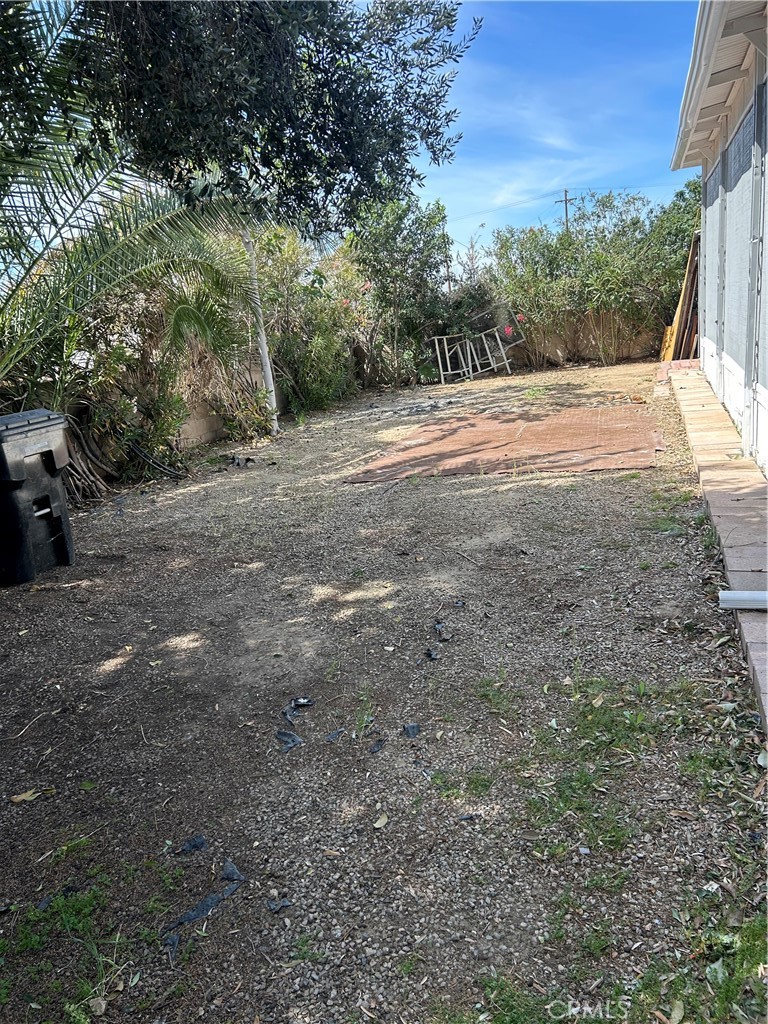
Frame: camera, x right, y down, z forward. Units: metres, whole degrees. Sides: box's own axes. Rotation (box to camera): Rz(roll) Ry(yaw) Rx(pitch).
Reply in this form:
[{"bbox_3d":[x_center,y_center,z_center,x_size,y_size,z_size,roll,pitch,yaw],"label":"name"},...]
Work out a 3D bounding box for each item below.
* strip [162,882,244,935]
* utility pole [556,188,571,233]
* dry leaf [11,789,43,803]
[{"bbox_3d":[-0.468,1.032,2.003,0.045,0.025,0.246,7,19,38],"label":"strip"},{"bbox_3d":[18.239,-25.890,76.422,2.200,11.329,0.300,-1,15,14],"label":"utility pole"},{"bbox_3d":[-1.193,0.953,2.568,0.087,0.020,0.058,-16,18,-37],"label":"dry leaf"}]

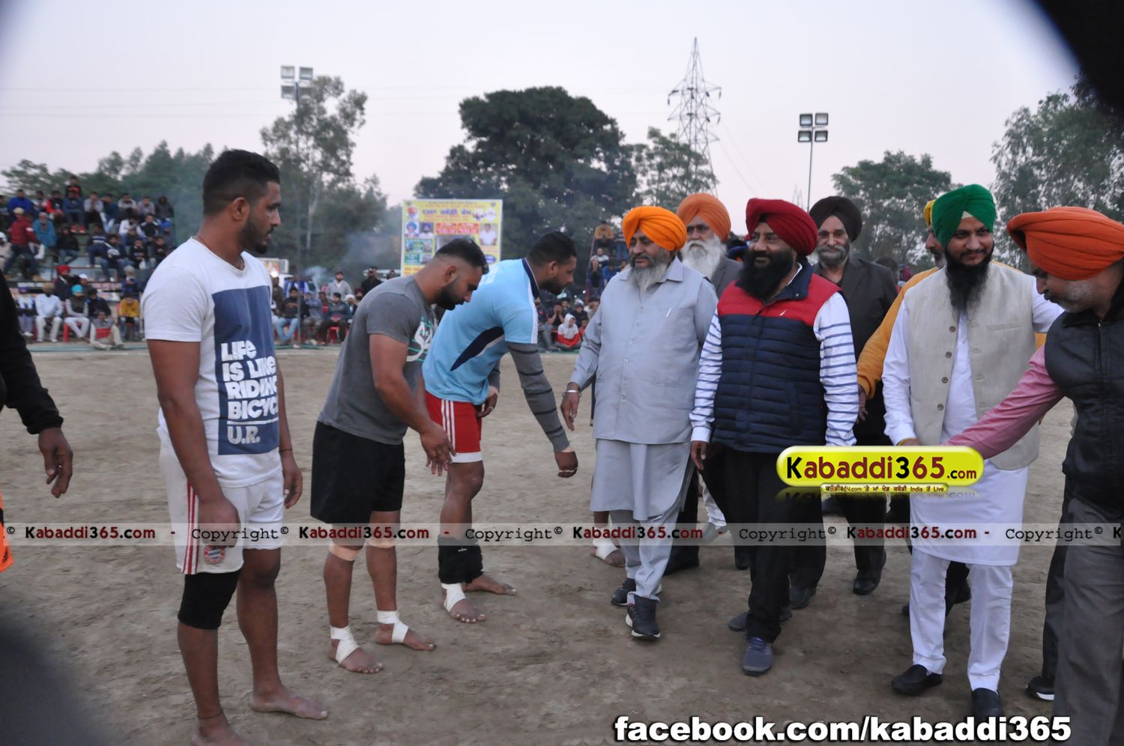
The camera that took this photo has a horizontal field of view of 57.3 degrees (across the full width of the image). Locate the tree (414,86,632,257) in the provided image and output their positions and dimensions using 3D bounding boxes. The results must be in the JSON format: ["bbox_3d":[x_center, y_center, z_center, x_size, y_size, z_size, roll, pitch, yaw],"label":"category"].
[{"bbox_3d":[-2.184,-9.680,58.501,12.470,13.000,11.630,1,4,0],"label":"tree"}]

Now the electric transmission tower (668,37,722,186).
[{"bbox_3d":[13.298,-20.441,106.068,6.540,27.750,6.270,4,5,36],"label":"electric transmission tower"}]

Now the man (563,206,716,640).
[{"bbox_3d":[0.337,0.188,4.310,0.600,1.730,0.450,3,7,20],"label":"man"}]

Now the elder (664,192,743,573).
[{"bbox_3d":[0.690,0.063,5.040,0.600,1.820,0.440,3,7,19],"label":"elder"}]

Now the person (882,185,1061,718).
[{"bbox_3d":[1.441,0.245,3.652,0.600,1.790,0.430,5,8,33],"label":"person"}]

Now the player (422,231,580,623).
[{"bbox_3d":[-0.264,0.213,4.524,0.660,1.620,0.490,3,7,23],"label":"player"}]

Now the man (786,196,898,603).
[{"bbox_3d":[1.246,0.124,4.644,0.580,1.800,0.440,4,7,25],"label":"man"}]

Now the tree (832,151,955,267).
[{"bbox_3d":[19.433,-7.941,60.389,7.580,10.110,7.170,1,4,0],"label":"tree"}]

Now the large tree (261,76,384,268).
[{"bbox_3d":[-14.142,-10.465,60.530,7.170,13.780,6.660,1,4,0],"label":"large tree"}]

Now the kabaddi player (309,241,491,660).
[{"bbox_3d":[-0.627,0.294,3.959,0.640,1.580,0.500,4,7,27],"label":"kabaddi player"}]

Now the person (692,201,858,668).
[{"bbox_3d":[0.835,0.208,4.050,0.610,1.760,0.480,4,7,28],"label":"person"}]

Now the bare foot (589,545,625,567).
[{"bbox_3d":[0.230,0.906,5.237,0.100,0.090,0.260,-5,9,-41],"label":"bare foot"}]

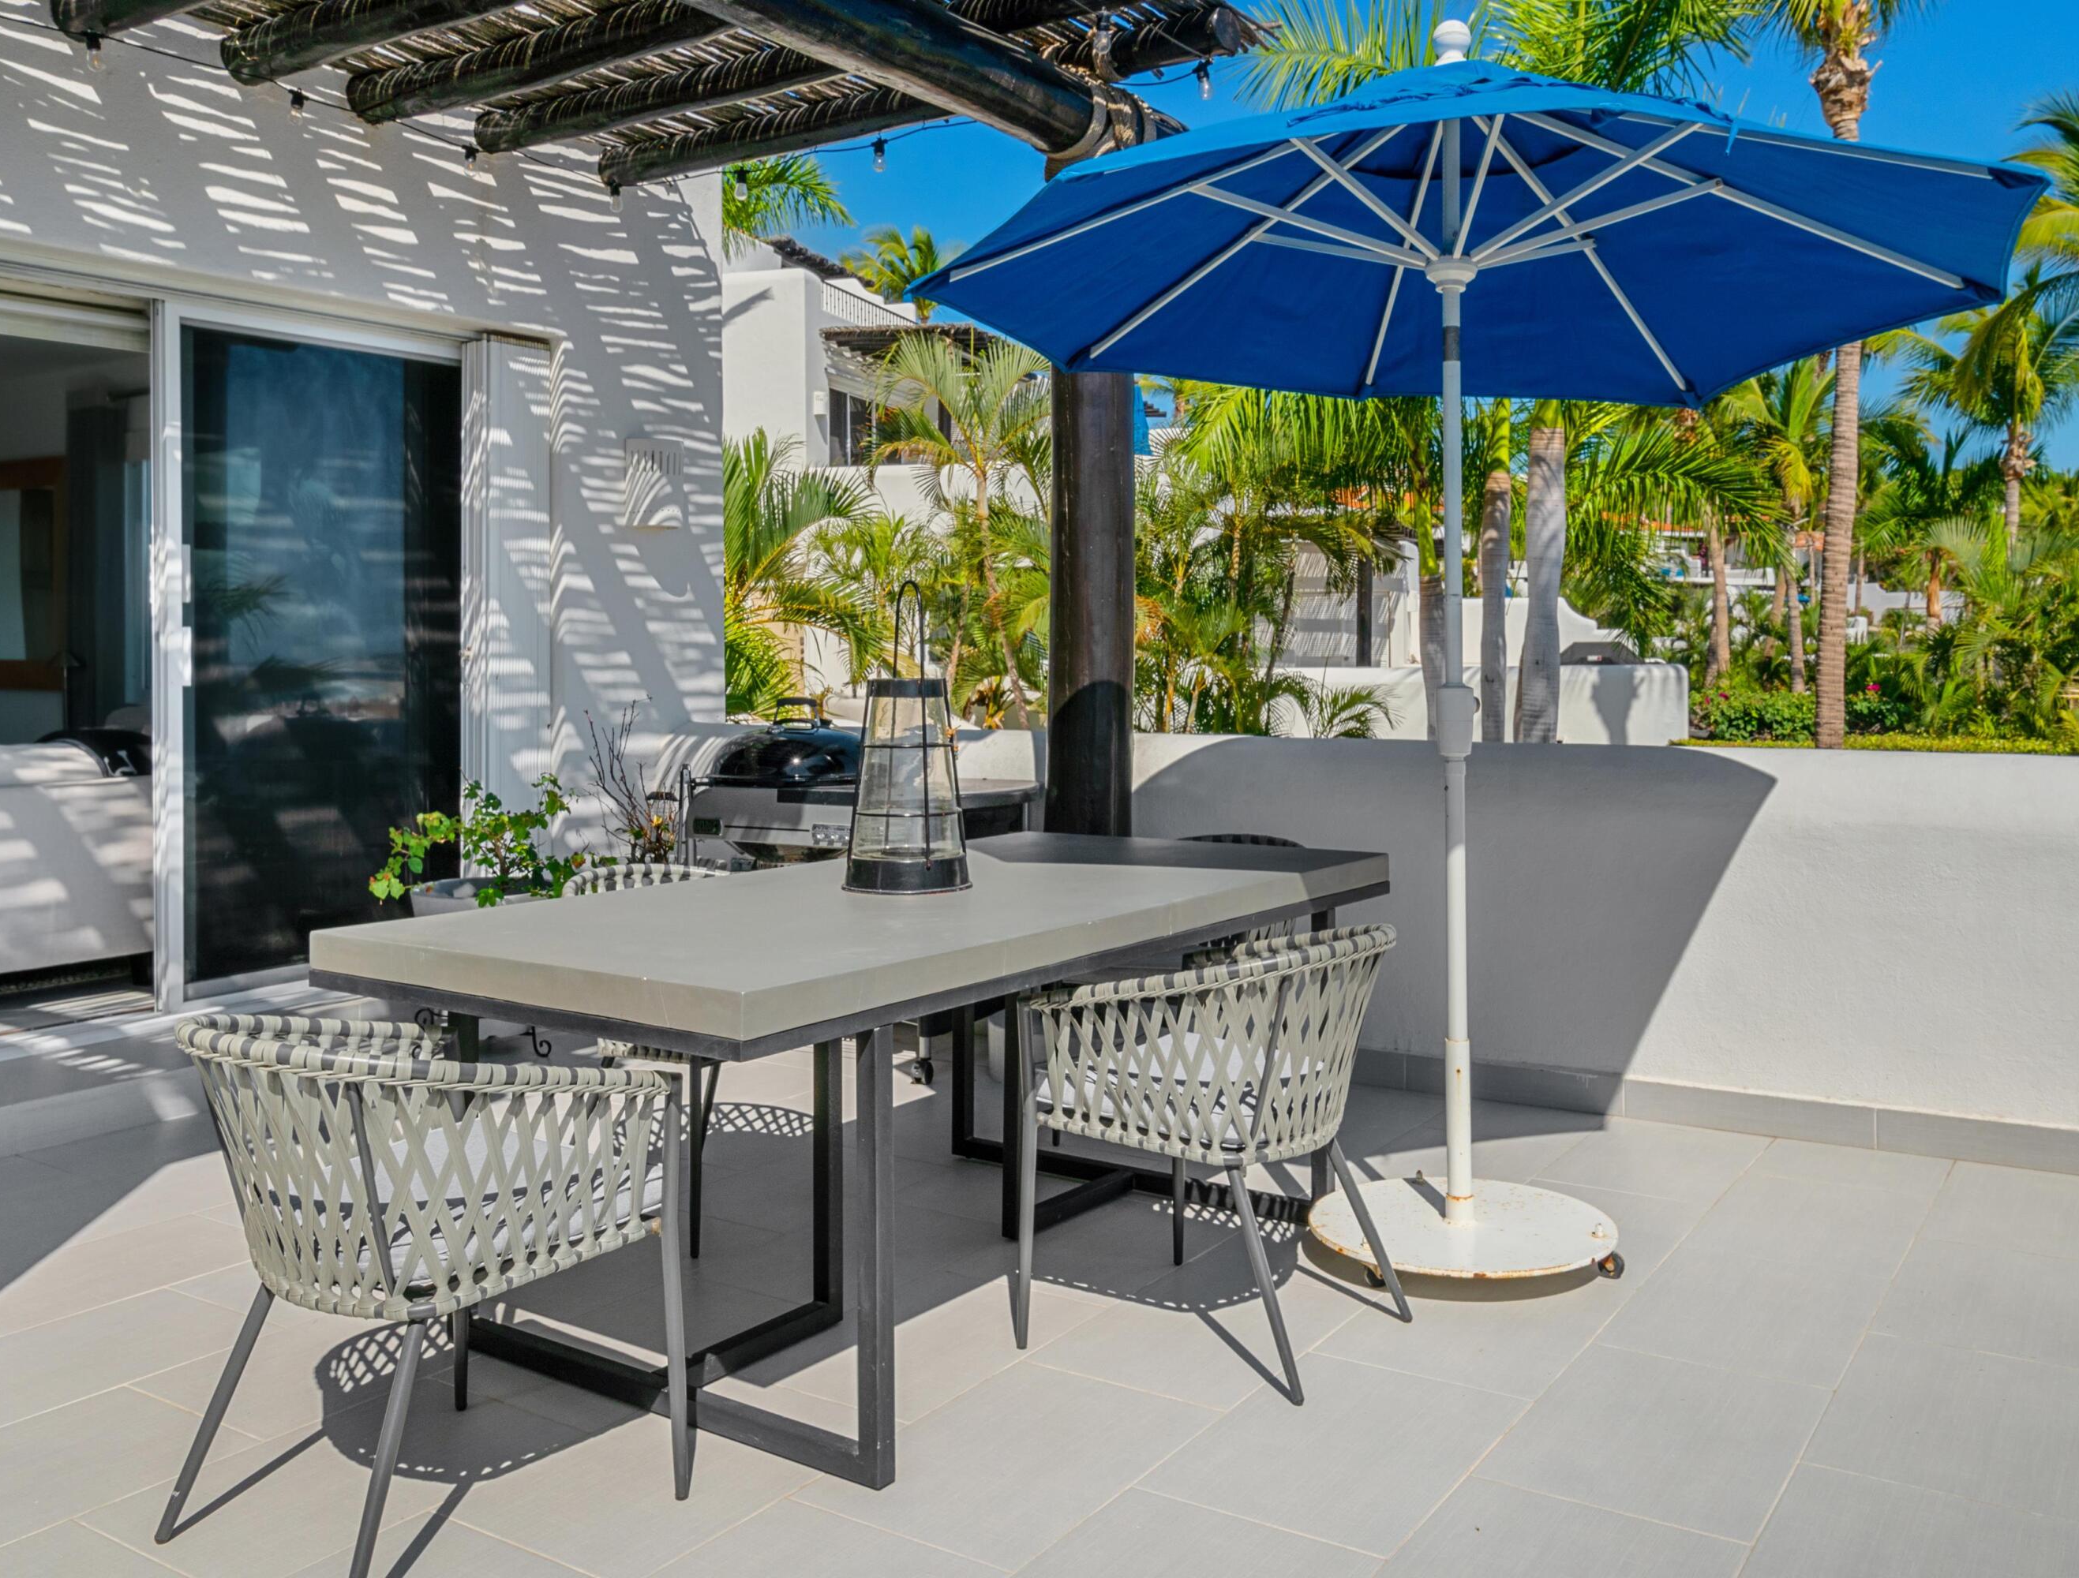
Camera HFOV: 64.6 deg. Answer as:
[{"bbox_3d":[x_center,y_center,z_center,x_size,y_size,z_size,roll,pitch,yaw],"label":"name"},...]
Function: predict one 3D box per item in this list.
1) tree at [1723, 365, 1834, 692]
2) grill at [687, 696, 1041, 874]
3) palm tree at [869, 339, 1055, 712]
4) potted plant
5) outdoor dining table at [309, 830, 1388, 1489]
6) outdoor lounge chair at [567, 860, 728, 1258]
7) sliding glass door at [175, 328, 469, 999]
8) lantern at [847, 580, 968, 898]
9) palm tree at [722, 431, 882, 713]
[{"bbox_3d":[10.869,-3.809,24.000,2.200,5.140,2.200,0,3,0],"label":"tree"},{"bbox_3d":[-0.530,0.275,5.220,1.120,1.110,0.670,1,4,33],"label":"grill"},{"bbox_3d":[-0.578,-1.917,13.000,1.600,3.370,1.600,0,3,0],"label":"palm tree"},{"bbox_3d":[-1.770,0.332,5.200,0.660,0.760,0.580,-2,3,-19],"label":"potted plant"},{"bbox_3d":[-0.205,0.574,3.277,1.030,0.760,2.030,2,4,36],"label":"outdoor dining table"},{"bbox_3d":[-0.777,0.552,3.690,0.590,0.760,0.600,2,4,36],"label":"outdoor lounge chair"},{"bbox_3d":[-2.454,-0.432,5.670,0.080,2.200,1.120,2,4,34],"label":"sliding glass door"},{"bbox_3d":[-0.266,-0.109,3.300,0.250,0.605,0.250,0,3,0],"label":"lantern"},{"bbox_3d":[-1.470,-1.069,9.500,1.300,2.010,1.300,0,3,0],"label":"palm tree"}]

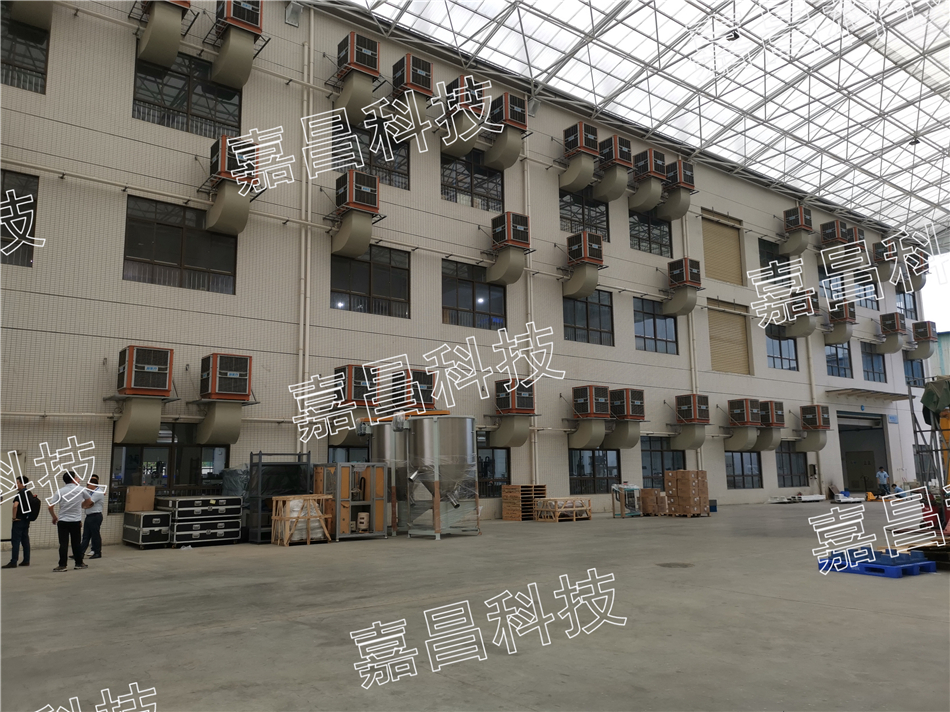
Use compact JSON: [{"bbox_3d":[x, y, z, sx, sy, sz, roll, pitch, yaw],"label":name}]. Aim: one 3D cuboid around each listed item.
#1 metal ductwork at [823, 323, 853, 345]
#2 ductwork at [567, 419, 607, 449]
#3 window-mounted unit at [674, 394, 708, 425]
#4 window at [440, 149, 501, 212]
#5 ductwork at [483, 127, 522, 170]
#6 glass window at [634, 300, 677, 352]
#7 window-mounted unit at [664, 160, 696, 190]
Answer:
[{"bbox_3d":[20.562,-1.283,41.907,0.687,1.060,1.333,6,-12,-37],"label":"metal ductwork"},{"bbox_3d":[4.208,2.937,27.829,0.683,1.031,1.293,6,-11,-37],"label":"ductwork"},{"bbox_3d":[9.404,2.323,31.908,1.002,1.174,1.002,6,-11,-37],"label":"window-mounted unit"},{"bbox_3d":[-0.101,-6.566,27.318,2.875,2.308,0.142,6,-11,-37],"label":"window"},{"bbox_3d":[1.084,-7.486,26.855,0.957,1.044,1.322,6,-11,-38],"label":"ductwork"},{"bbox_3d":[8.123,-1.265,33.332,2.875,2.354,0.135,6,-12,-37],"label":"glass window"},{"bbox_3d":[9.327,-8.182,34.019,0.980,1.151,0.970,6,-12,-37],"label":"window-mounted unit"}]

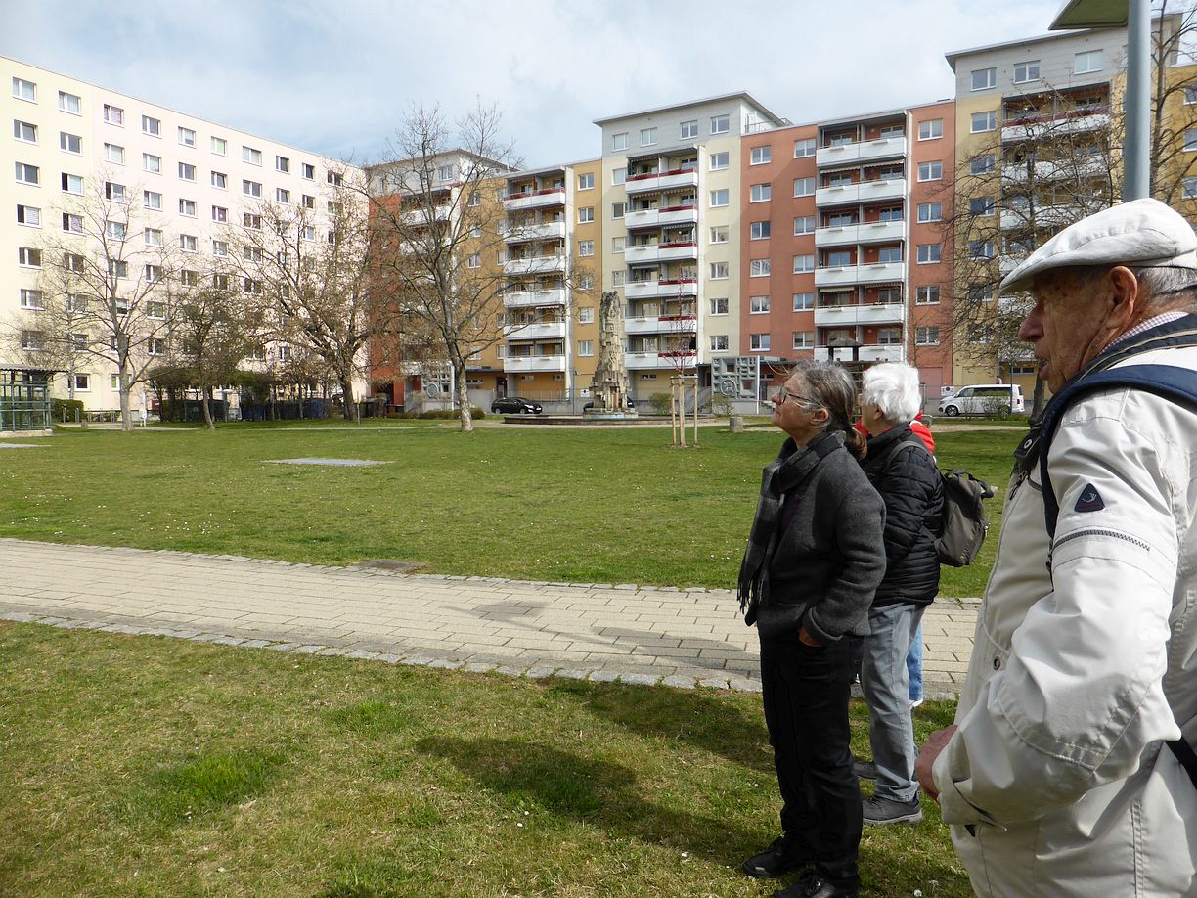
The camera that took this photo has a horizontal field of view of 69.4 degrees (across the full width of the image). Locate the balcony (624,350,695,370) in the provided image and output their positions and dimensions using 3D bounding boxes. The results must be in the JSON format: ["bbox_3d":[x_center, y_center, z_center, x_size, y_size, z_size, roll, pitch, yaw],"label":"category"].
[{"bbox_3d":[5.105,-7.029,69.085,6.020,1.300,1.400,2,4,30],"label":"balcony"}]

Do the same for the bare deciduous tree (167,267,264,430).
[{"bbox_3d":[-17.373,-4.501,38.796,4.600,7.290,4.600,0,3,0],"label":"bare deciduous tree"}]

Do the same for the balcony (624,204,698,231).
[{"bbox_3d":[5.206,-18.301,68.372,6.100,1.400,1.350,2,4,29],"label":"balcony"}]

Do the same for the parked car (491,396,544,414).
[{"bbox_3d":[-6.783,-3.700,72.260,4.200,1.480,1.760,1,4,29],"label":"parked car"}]

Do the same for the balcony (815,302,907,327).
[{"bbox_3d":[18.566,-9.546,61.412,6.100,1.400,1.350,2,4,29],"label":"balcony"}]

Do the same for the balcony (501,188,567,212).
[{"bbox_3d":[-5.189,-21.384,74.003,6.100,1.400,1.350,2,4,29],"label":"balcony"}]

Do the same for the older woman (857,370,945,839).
[{"bbox_3d":[1.128,0.495,3.297,0.400,1.650,0.500,0,3,9],"label":"older woman"}]

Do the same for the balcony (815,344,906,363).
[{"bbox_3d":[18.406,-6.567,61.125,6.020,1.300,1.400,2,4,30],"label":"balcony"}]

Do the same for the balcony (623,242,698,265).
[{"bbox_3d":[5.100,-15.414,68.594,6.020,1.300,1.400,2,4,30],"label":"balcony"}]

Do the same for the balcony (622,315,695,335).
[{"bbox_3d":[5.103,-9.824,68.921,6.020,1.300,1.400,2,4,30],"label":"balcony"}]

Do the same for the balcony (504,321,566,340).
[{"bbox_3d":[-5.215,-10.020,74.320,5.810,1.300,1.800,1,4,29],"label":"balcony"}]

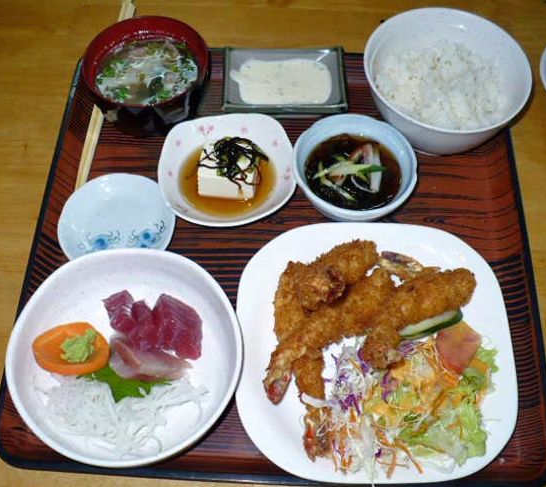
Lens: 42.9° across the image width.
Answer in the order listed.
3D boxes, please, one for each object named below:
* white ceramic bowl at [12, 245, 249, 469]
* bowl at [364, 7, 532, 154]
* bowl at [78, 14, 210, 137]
[{"bbox_3d":[-0.109,0.089,0.532,0.172,0.045,0.172,1,61,-1],"label":"white ceramic bowl"},{"bbox_3d":[0.152,-0.136,0.643,0.146,0.077,0.146,3,61,0],"label":"bowl"},{"bbox_3d":[-0.114,-0.145,0.646,0.109,0.068,0.109,1,61,-1],"label":"bowl"}]

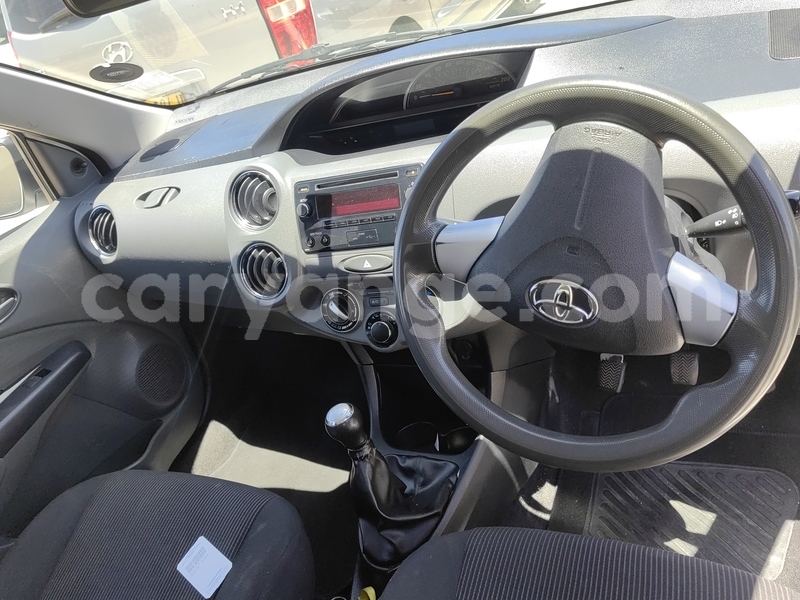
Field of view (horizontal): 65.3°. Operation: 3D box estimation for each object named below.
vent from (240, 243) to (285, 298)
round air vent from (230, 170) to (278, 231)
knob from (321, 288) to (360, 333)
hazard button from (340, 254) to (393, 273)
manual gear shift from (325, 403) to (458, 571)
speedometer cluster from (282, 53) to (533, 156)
[{"bbox_3d":[-0.195,-0.046,0.932,0.086,0.086,0.042,-3,14,29],"label":"vent"},{"bbox_3d":[-0.210,-0.144,0.904,0.082,0.083,0.020,-2,9,32],"label":"round air vent"},{"bbox_3d":[-0.084,0.015,0.865,0.060,0.060,0.025,-3,10,29],"label":"knob"},{"bbox_3d":[-0.044,-0.049,0.832,0.078,0.022,0.014,-3,10,29],"label":"hazard button"},{"bbox_3d":[-0.032,0.203,0.832,0.130,0.225,0.185,-2,32,28],"label":"manual gear shift"},{"bbox_3d":[-0.006,-0.257,0.826,0.360,0.098,0.090,-2,17,28],"label":"speedometer cluster"}]

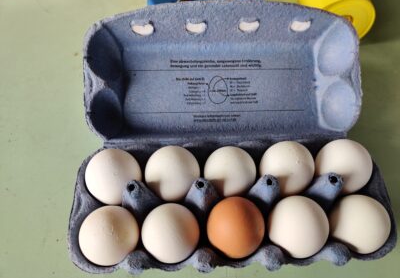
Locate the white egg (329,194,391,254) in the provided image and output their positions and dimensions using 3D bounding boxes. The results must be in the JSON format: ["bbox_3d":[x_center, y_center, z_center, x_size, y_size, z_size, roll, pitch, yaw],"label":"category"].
[{"bbox_3d":[0.122,0.065,0.239,0.042,0.054,0.042,-3,59,0],"label":"white egg"}]

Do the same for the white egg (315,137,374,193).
[{"bbox_3d":[0.121,0.024,0.264,0.043,0.055,0.043,-3,59,0],"label":"white egg"}]

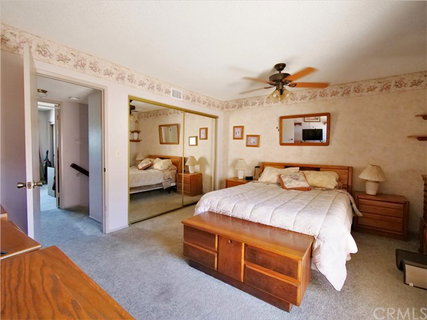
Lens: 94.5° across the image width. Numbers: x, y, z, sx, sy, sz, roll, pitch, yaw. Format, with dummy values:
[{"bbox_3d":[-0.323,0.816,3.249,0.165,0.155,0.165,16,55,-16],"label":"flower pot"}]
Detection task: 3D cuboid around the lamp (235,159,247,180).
[{"bbox_3d":[0.634,0.211,4.548,0.305,0.475,0.305,1,3,0],"label":"lamp"}]

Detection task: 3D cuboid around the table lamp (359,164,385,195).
[{"bbox_3d":[2.529,0.321,3.132,0.330,0.495,0.330,4,4,37],"label":"table lamp"}]

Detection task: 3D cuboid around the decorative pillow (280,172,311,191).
[{"bbox_3d":[1.341,0.347,3.277,0.420,0.130,0.380,-7,44,19],"label":"decorative pillow"}]

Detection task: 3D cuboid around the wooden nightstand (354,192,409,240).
[{"bbox_3d":[2.579,0.846,3.086,0.610,0.540,0.410,4,4,37],"label":"wooden nightstand"}]

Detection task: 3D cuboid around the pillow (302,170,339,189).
[{"bbox_3d":[1.815,0.328,3.416,0.610,0.380,0.160,3,-26,29],"label":"pillow"}]

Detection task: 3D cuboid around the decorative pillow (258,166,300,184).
[{"bbox_3d":[1.226,0.294,3.780,0.670,0.390,0.160,3,-27,33],"label":"decorative pillow"}]

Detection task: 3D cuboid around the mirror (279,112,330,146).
[{"bbox_3d":[1.772,-0.582,3.888,0.920,0.610,0.035,4,4,37],"label":"mirror"}]

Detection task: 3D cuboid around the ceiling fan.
[{"bbox_3d":[0.948,-1.073,2.782,1.300,0.530,1.300,4,4,37],"label":"ceiling fan"}]

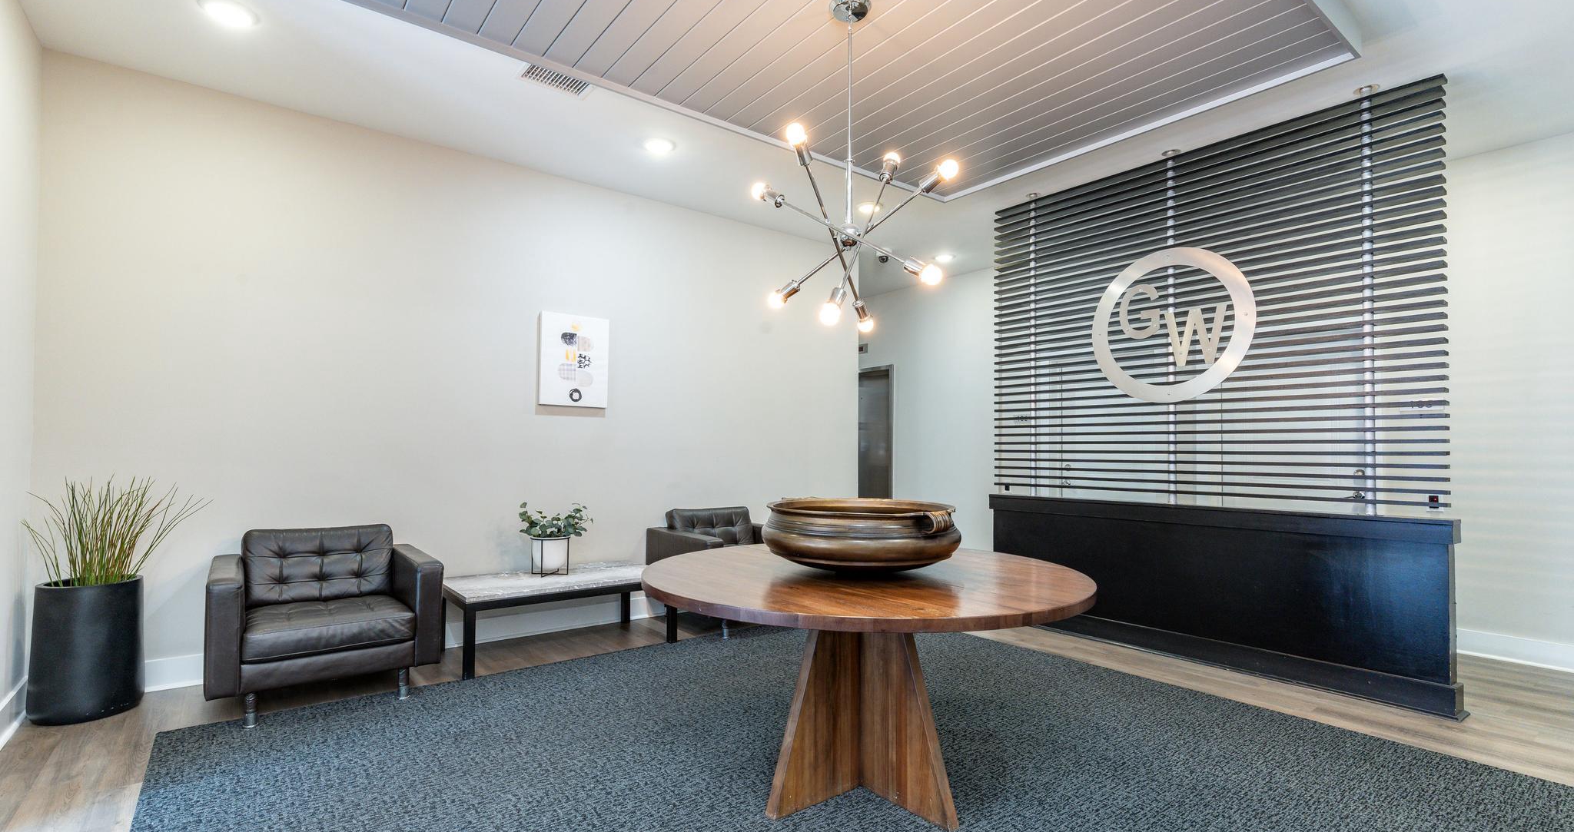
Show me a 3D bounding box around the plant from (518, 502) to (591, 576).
[{"bbox_3d":[-1.464,0.775,4.374,0.390,0.425,0.340,3,-4,-37],"label":"plant"}]

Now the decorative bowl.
[{"bbox_3d":[0.282,0.433,2.537,0.720,0.235,0.720,1,-3,0],"label":"decorative bowl"}]

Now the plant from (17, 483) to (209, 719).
[{"bbox_3d":[-2.974,0.795,3.109,0.610,1.050,0.520,3,-4,-37],"label":"plant"}]

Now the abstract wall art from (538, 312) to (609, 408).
[{"bbox_3d":[-1.407,-0.369,4.670,0.464,0.611,0.035,3,-4,-37],"label":"abstract wall art"}]

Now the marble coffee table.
[{"bbox_3d":[-1.360,1.186,4.228,1.220,0.410,0.650,3,-4,-37],"label":"marble coffee table"}]

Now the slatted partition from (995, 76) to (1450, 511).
[{"bbox_3d":[2.314,-0.547,4.232,0.100,2.020,2.485,3,-4,-37],"label":"slatted partition"}]

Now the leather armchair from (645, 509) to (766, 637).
[{"bbox_3d":[-0.379,1.039,4.860,0.885,0.785,0.855,3,-4,-37],"label":"leather armchair"}]

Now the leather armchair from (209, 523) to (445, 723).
[{"bbox_3d":[-2.255,0.950,3.423,0.885,0.785,0.870,3,-4,-37],"label":"leather armchair"}]

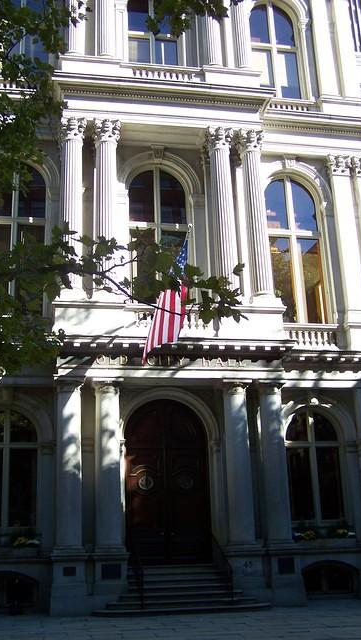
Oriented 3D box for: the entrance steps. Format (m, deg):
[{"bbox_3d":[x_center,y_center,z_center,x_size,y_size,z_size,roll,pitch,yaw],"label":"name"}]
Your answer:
[{"bbox_3d":[-0.031,7.562,19.881,4.848,1.190,2.688,2,-19,-10],"label":"entrance steps"}]

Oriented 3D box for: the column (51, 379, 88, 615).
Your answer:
[{"bbox_3d":[-3.463,5.375,21.821,1.040,7.018,1.040,1,-19,-10],"label":"column"}]

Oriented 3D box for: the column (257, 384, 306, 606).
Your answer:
[{"bbox_3d":[3.171,5.562,23.011,1.061,7.028,1.061,1,-19,-10],"label":"column"}]

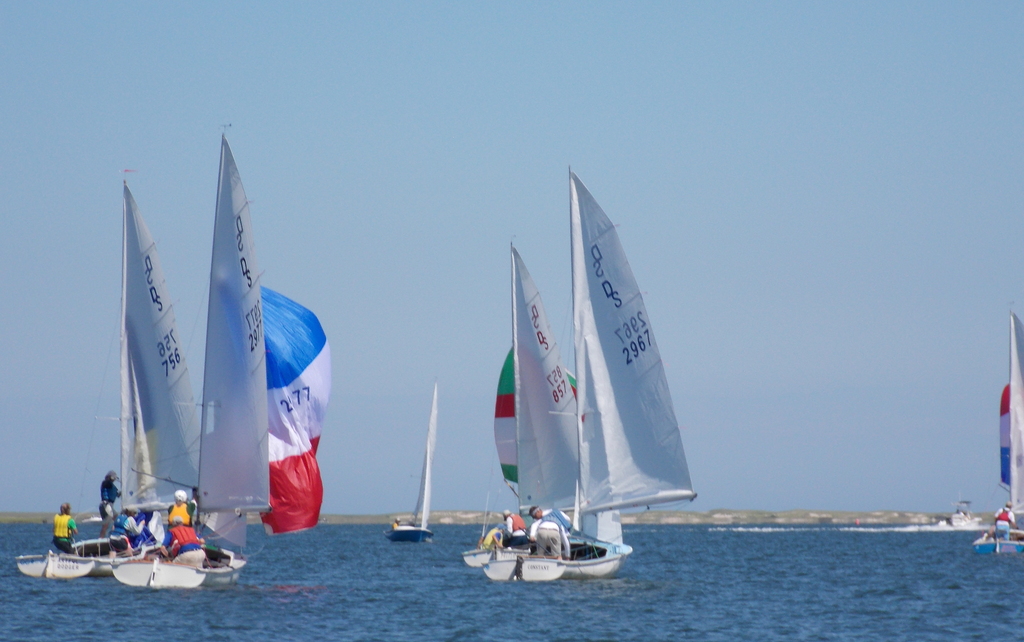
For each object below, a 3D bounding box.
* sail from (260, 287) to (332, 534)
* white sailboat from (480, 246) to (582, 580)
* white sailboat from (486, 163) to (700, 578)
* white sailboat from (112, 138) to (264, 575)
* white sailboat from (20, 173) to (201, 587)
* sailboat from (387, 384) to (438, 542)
[{"bbox_3d":[-3.918,1.418,116.655,1.800,4.250,1.300,-1,-2,35],"label":"sail"},{"bbox_3d":[0.596,1.950,163.454,3.050,7.615,5.600,-1,-2,10],"label":"white sailboat"},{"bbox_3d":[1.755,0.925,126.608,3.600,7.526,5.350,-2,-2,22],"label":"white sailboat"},{"bbox_3d":[-4.709,0.630,113.529,2.650,7.437,5.350,3,-1,9],"label":"white sailboat"},{"bbox_3d":[-6.927,1.066,130.975,3.350,7.537,5.350,0,-2,20],"label":"white sailboat"},{"bbox_3d":[-4.262,6.632,327.106,1.950,7.581,5.250,7,-3,-15],"label":"sailboat"}]

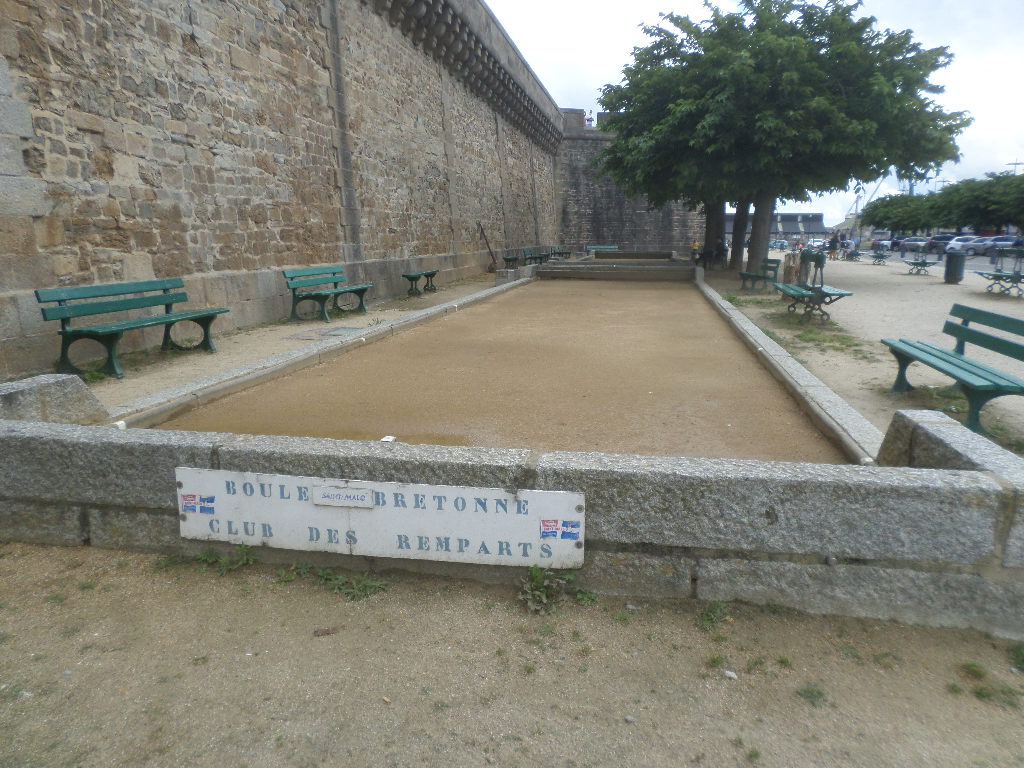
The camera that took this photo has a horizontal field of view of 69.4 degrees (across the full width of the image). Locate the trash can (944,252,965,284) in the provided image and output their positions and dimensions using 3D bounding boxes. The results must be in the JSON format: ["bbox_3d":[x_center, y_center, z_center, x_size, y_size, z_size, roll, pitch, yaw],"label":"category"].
[{"bbox_3d":[13.023,-3.419,21.810,0.510,0.890,0.510,2,11,11],"label":"trash can"}]

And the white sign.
[{"bbox_3d":[-0.608,0.573,3.202,1.837,0.334,0.025,2,11,10],"label":"white sign"}]

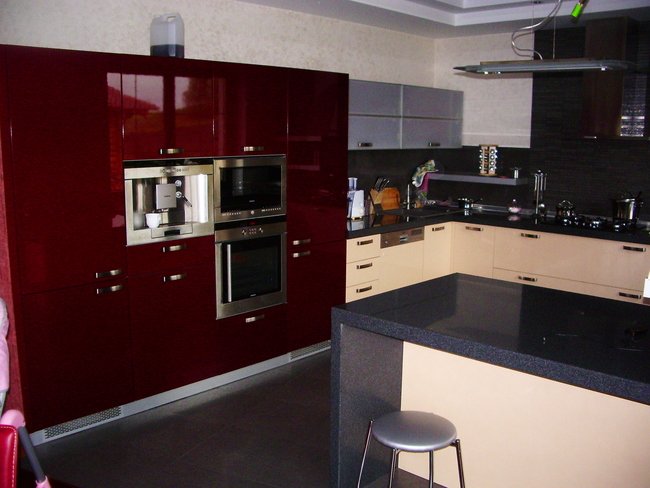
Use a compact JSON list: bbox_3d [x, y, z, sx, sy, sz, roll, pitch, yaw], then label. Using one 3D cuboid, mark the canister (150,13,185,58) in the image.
[{"bbox_3d":[-0.914,-1.194,3.830,0.185,0.290,0.115,7,11,33],"label":"canister"}]

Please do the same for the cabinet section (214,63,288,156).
[{"bbox_3d":[-0.660,-0.867,4.312,0.580,0.561,0.600,10,14,44],"label":"cabinet section"}]

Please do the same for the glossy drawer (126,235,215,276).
[{"bbox_3d":[-1.035,0.034,3.917,0.500,0.175,0.595,10,13,43],"label":"glossy drawer"}]

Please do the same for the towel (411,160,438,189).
[{"bbox_3d":[0.966,-0.674,6.380,0.260,0.270,0.150,1,10,0],"label":"towel"}]

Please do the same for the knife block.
[{"bbox_3d":[0.555,-0.394,6.030,0.170,0.240,0.200,10,13,43],"label":"knife block"}]

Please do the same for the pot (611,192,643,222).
[{"bbox_3d":[2.439,-0.303,5.320,0.250,0.220,0.210,5,11,24],"label":"pot"}]

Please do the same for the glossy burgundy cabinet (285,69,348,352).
[{"bbox_3d":[-0.261,-0.257,4.800,0.600,1.916,0.603,9,13,42],"label":"glossy burgundy cabinet"}]

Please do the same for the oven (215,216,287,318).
[{"bbox_3d":[-0.646,0.107,4.389,0.560,0.604,0.601,9,13,42],"label":"oven"}]

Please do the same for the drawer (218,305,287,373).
[{"bbox_3d":[-0.659,0.586,4.556,0.540,0.367,0.600,10,14,44],"label":"drawer"}]

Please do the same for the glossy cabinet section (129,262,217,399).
[{"bbox_3d":[-1.089,0.473,4.115,0.580,0.734,0.600,10,14,44],"label":"glossy cabinet section"}]

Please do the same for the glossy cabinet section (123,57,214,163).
[{"bbox_3d":[-1.077,-0.794,3.890,0.580,0.561,0.600,10,14,44],"label":"glossy cabinet section"}]

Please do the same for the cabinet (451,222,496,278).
[{"bbox_3d":[1.498,0.159,5.997,0.430,0.733,0.580,9,13,42],"label":"cabinet"}]

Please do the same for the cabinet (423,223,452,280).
[{"bbox_3d":[0.789,0.143,6.011,0.570,0.720,0.420,10,13,43],"label":"cabinet"}]

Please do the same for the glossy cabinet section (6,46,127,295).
[{"bbox_3d":[-1.487,-0.407,3.529,0.580,1.206,0.586,10,14,44],"label":"glossy cabinet section"}]

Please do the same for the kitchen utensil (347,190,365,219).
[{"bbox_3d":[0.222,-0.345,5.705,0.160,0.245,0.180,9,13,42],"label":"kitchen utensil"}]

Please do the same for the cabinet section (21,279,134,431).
[{"bbox_3d":[-1.495,0.539,3.697,0.580,0.734,0.586,10,14,44],"label":"cabinet section"}]

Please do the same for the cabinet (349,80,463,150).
[{"bbox_3d":[0.538,-1.117,5.775,0.360,0.543,1.983,9,13,42],"label":"cabinet"}]

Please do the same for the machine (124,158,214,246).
[{"bbox_3d":[-1.018,-0.273,3.849,0.450,0.455,0.595,10,13,43],"label":"machine"}]

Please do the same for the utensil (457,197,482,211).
[{"bbox_3d":[1.402,-0.393,6.380,0.250,0.125,0.160,1,10,0],"label":"utensil"}]

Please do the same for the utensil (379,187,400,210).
[{"bbox_3d":[0.601,-0.417,6.139,0.040,0.220,0.310,9,13,42],"label":"utensil"}]

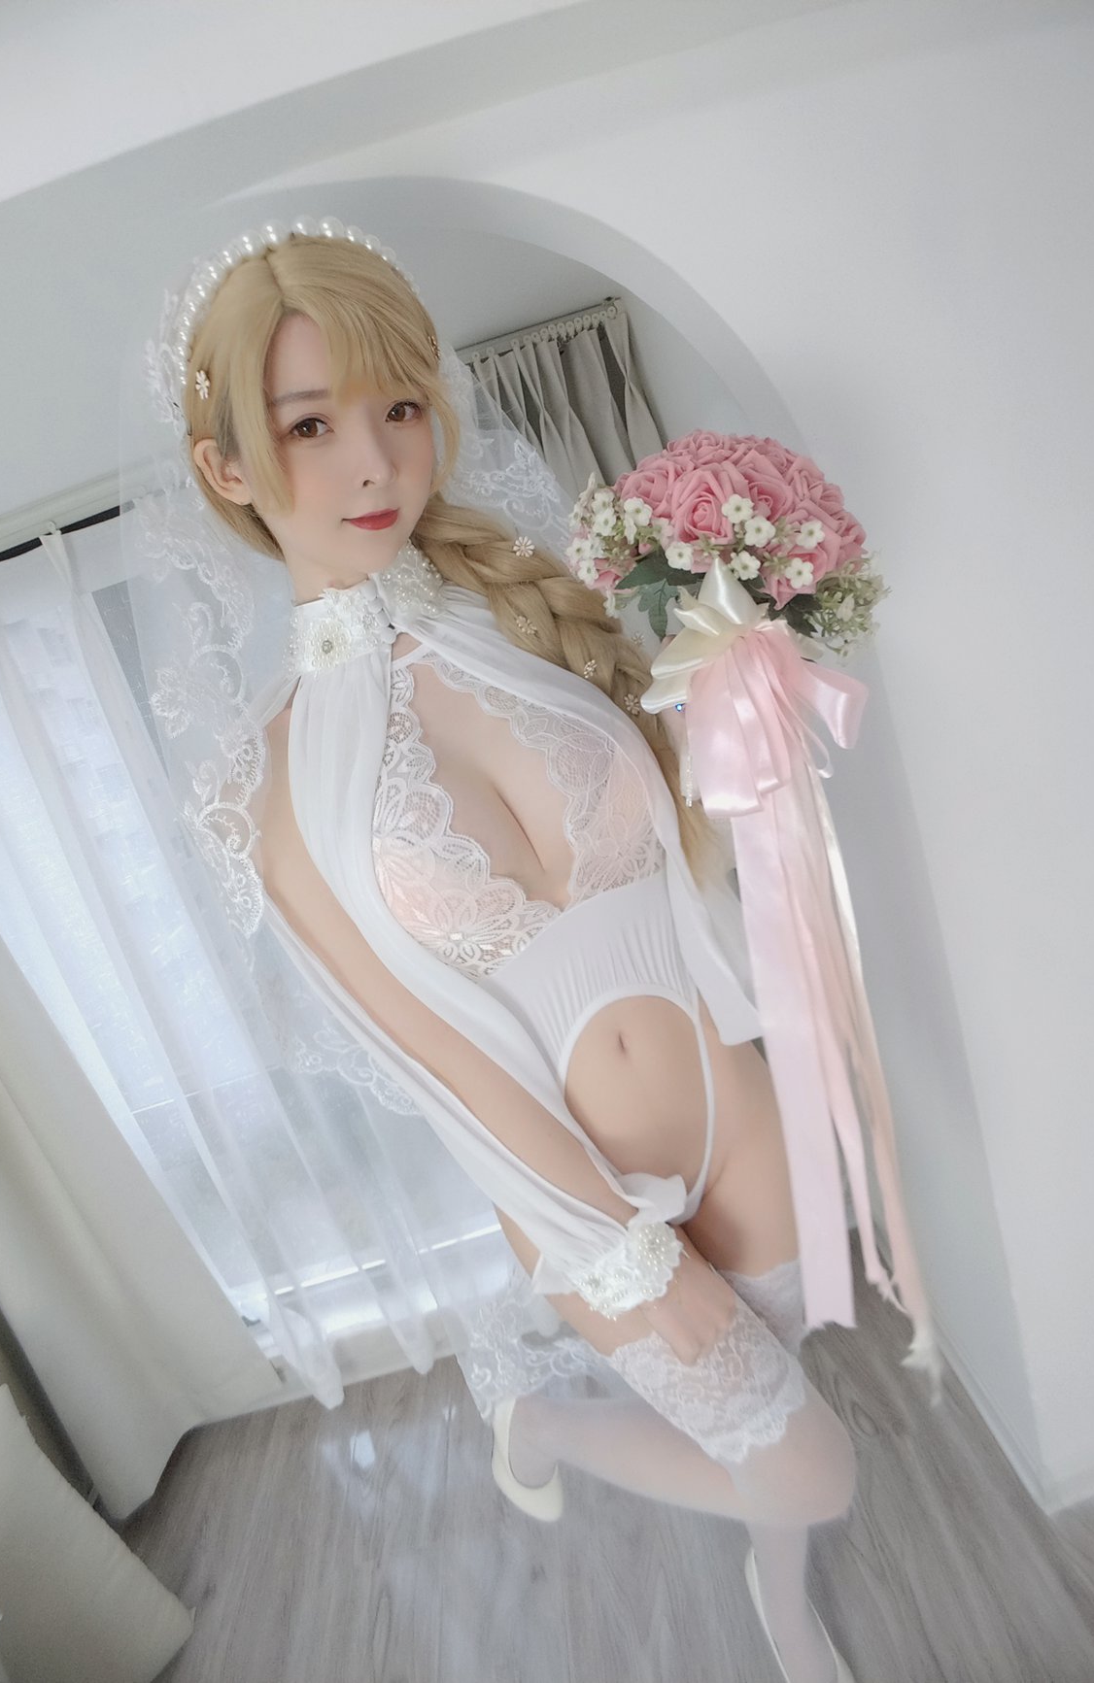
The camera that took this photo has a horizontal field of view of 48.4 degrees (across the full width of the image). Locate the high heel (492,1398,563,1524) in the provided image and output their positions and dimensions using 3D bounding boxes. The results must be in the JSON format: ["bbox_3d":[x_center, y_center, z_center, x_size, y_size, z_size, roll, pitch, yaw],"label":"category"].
[{"bbox_3d":[-0.023,0.695,1.380,0.080,0.205,0.125,-27,-3,-35],"label":"high heel"}]

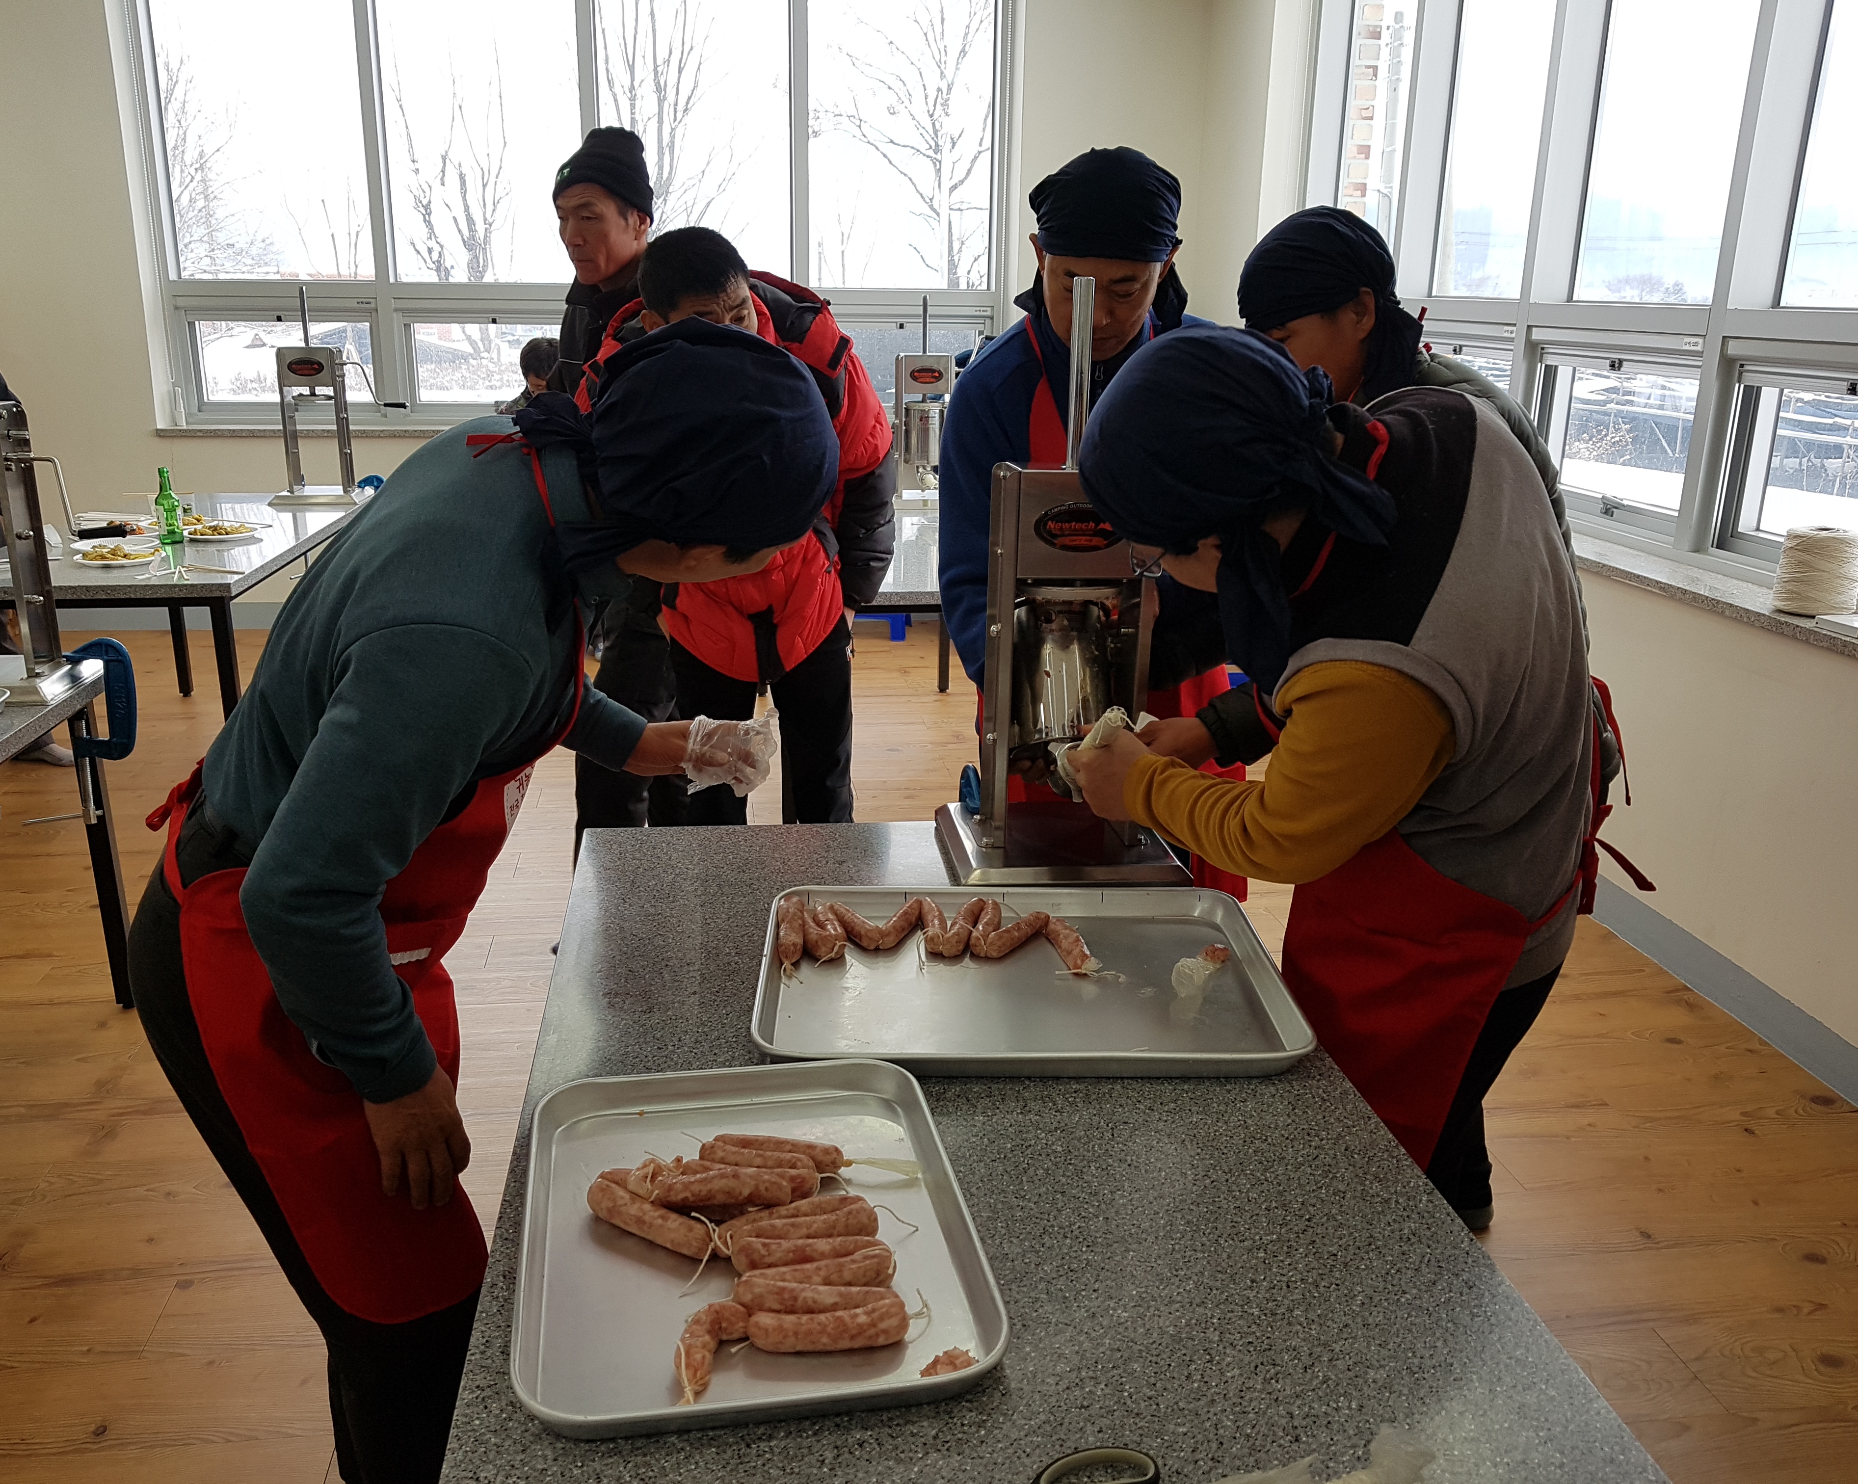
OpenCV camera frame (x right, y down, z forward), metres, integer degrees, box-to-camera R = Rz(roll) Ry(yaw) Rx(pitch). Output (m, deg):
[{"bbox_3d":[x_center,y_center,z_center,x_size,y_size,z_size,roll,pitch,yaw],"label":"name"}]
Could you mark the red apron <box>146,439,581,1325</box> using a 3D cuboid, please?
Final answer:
[{"bbox_3d":[-0.518,0.151,1.438,0.350,0.860,0.410,12,16,-7],"label":"red apron"}]

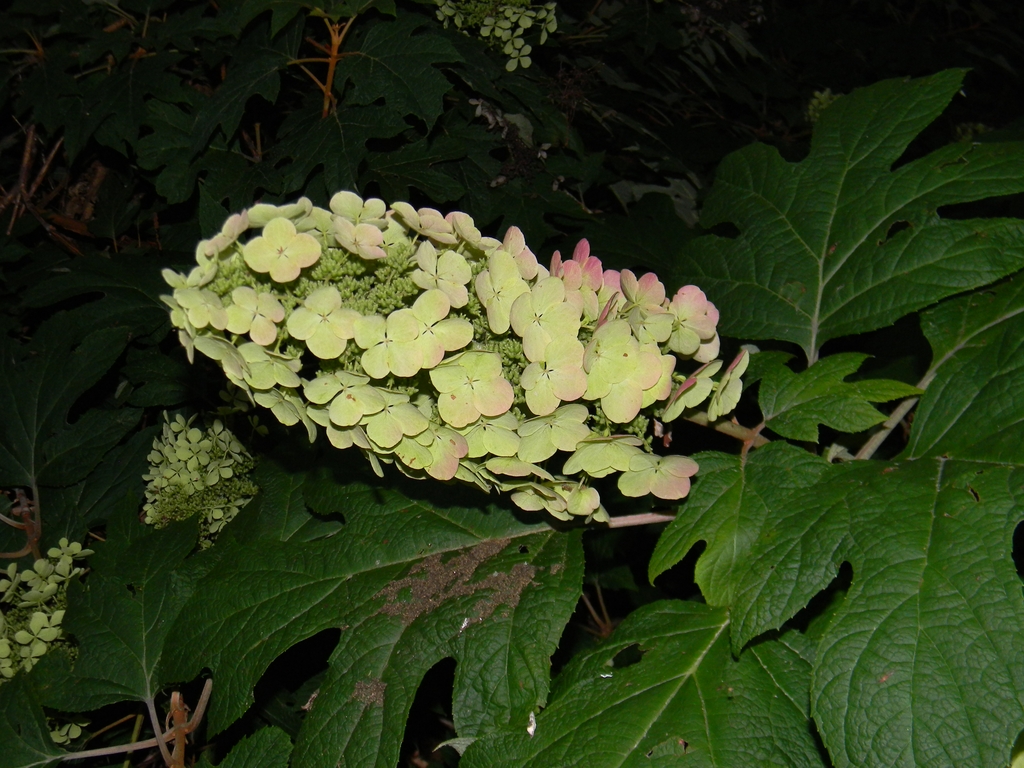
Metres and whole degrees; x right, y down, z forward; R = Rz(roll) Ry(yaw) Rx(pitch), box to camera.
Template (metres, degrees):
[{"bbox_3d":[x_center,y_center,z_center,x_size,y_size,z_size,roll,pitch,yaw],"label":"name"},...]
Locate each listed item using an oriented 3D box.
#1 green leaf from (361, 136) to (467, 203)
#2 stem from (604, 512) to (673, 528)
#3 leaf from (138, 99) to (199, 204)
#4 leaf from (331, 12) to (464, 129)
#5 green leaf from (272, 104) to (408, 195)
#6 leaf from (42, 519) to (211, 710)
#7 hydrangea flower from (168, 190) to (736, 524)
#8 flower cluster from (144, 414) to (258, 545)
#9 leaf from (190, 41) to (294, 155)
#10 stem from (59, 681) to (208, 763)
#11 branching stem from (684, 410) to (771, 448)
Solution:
[{"bbox_3d":[-0.109,-0.237,1.340,0.115,0.030,0.095,7,41,-1],"label":"green leaf"},{"bbox_3d":[0.071,0.076,0.680,0.039,0.008,0.010,0,30,0],"label":"stem"},{"bbox_3d":[-0.386,-0.265,1.380,0.090,0.030,0.110,-12,59,-1],"label":"leaf"},{"bbox_3d":[-0.120,-0.330,1.280,0.125,0.035,0.115,38,58,15],"label":"leaf"},{"bbox_3d":[-0.179,-0.242,1.250,0.135,0.035,0.120,-5,45,-5],"label":"green leaf"},{"bbox_3d":[-0.272,0.166,0.870,0.125,0.030,0.140,2,57,2],"label":"leaf"},{"bbox_3d":[-0.030,-0.016,0.600,0.275,0.130,0.125,15,0,0],"label":"hydrangea flower"},{"bbox_3d":[-0.252,0.078,0.980,0.092,0.090,0.090,0,30,0],"label":"flower cluster"},{"bbox_3d":[-0.294,-0.312,1.320,0.100,0.035,0.125,31,76,35],"label":"leaf"},{"bbox_3d":[-0.265,0.240,0.860,0.107,0.055,0.045,0,30,0],"label":"stem"},{"bbox_3d":[0.110,0.023,0.620,0.046,0.012,0.012,26,24,7],"label":"branching stem"}]

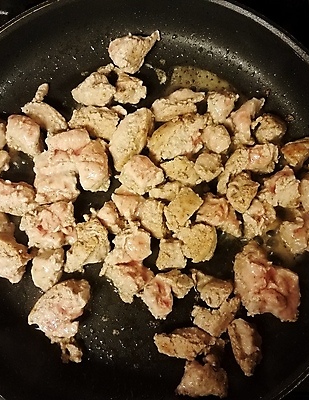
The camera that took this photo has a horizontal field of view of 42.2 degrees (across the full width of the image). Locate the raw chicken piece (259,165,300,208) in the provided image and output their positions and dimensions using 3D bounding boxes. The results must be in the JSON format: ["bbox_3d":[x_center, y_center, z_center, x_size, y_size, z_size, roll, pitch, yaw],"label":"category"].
[{"bbox_3d":[0.093,-0.005,0.294,0.031,0.021,0.028,-30,81,-5],"label":"raw chicken piece"}]

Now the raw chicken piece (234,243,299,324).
[{"bbox_3d":[0.080,0.057,0.283,0.046,0.023,0.056,1,78,-1],"label":"raw chicken piece"}]

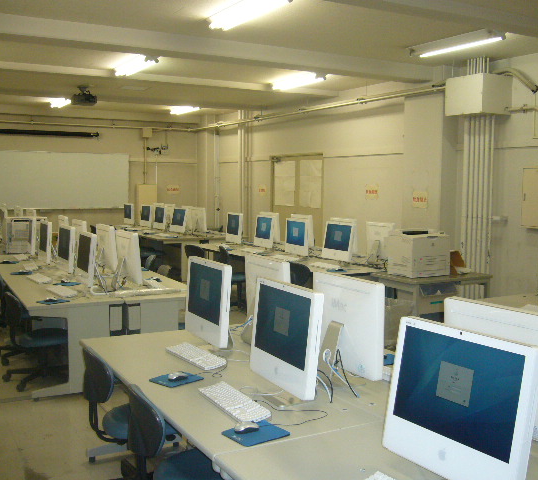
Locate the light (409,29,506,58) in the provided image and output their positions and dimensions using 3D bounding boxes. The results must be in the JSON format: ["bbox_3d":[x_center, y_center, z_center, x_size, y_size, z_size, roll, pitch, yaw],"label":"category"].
[{"bbox_3d":[1.890,-2.028,6.673,0.290,0.110,1.220,-3,6,-29],"label":"light"}]

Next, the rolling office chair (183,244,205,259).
[{"bbox_3d":[-0.846,0.424,9.061,0.570,0.730,0.550,-4,7,-40],"label":"rolling office chair"}]

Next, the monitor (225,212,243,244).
[{"bbox_3d":[-0.446,-0.142,9.340,0.185,0.472,0.493,-2,5,-24],"label":"monitor"}]

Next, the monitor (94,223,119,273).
[{"bbox_3d":[-1.613,0.117,6.144,0.185,0.472,0.493,-2,5,-29],"label":"monitor"}]

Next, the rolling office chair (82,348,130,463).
[{"bbox_3d":[-0.617,0.916,3.230,0.560,0.730,0.540,-2,5,-22],"label":"rolling office chair"}]

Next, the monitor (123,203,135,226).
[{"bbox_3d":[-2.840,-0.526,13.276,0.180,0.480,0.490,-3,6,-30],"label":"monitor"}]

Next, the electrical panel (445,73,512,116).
[{"bbox_3d":[2.479,-1.695,7.675,0.454,0.450,0.585,-2,6,-28],"label":"electrical panel"}]

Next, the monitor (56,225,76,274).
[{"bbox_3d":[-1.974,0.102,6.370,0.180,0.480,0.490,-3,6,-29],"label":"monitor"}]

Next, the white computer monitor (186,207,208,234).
[{"bbox_3d":[-1.154,-0.317,10.890,0.180,0.455,0.490,-2,6,-28],"label":"white computer monitor"}]

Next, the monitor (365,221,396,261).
[{"bbox_3d":[1.161,0.066,6.725,0.180,0.455,0.490,-2,6,-28],"label":"monitor"}]

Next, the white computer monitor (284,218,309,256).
[{"bbox_3d":[0.393,-0.004,7.714,0.190,0.472,0.493,-2,6,-27],"label":"white computer monitor"}]

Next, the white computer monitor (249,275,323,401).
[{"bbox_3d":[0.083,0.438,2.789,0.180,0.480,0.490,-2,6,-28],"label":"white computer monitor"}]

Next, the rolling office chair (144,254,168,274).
[{"bbox_3d":[-1.433,0.529,7.238,0.570,0.790,0.550,-3,6,-29],"label":"rolling office chair"}]

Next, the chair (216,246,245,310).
[{"bbox_3d":[-0.403,0.486,8.326,0.570,0.740,0.550,0,5,-4],"label":"chair"}]

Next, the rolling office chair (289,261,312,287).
[{"bbox_3d":[0.528,0.627,6.650,0.570,0.810,0.560,-2,5,-29],"label":"rolling office chair"}]

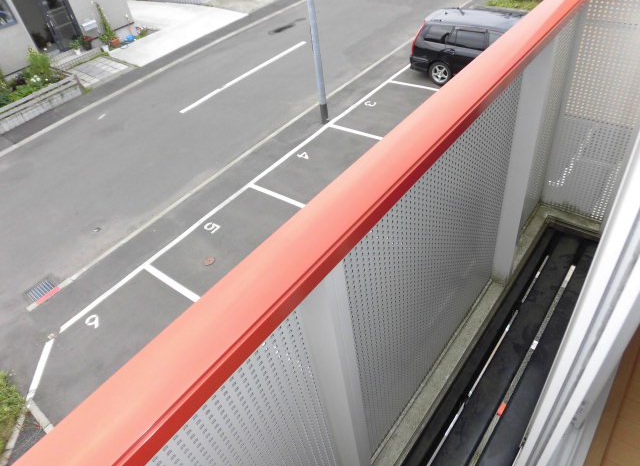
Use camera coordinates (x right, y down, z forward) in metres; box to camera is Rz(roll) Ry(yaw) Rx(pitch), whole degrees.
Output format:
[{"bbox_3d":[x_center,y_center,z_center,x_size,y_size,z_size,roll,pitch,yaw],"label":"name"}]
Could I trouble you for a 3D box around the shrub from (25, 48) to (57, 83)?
[{"bbox_3d":[-9.192,-5.523,14.565,0.600,0.950,0.620,23,51,32],"label":"shrub"}]

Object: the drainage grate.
[{"bbox_3d":[-4.622,0.966,7.386,0.300,0.040,0.390,23,51,32],"label":"drainage grate"}]

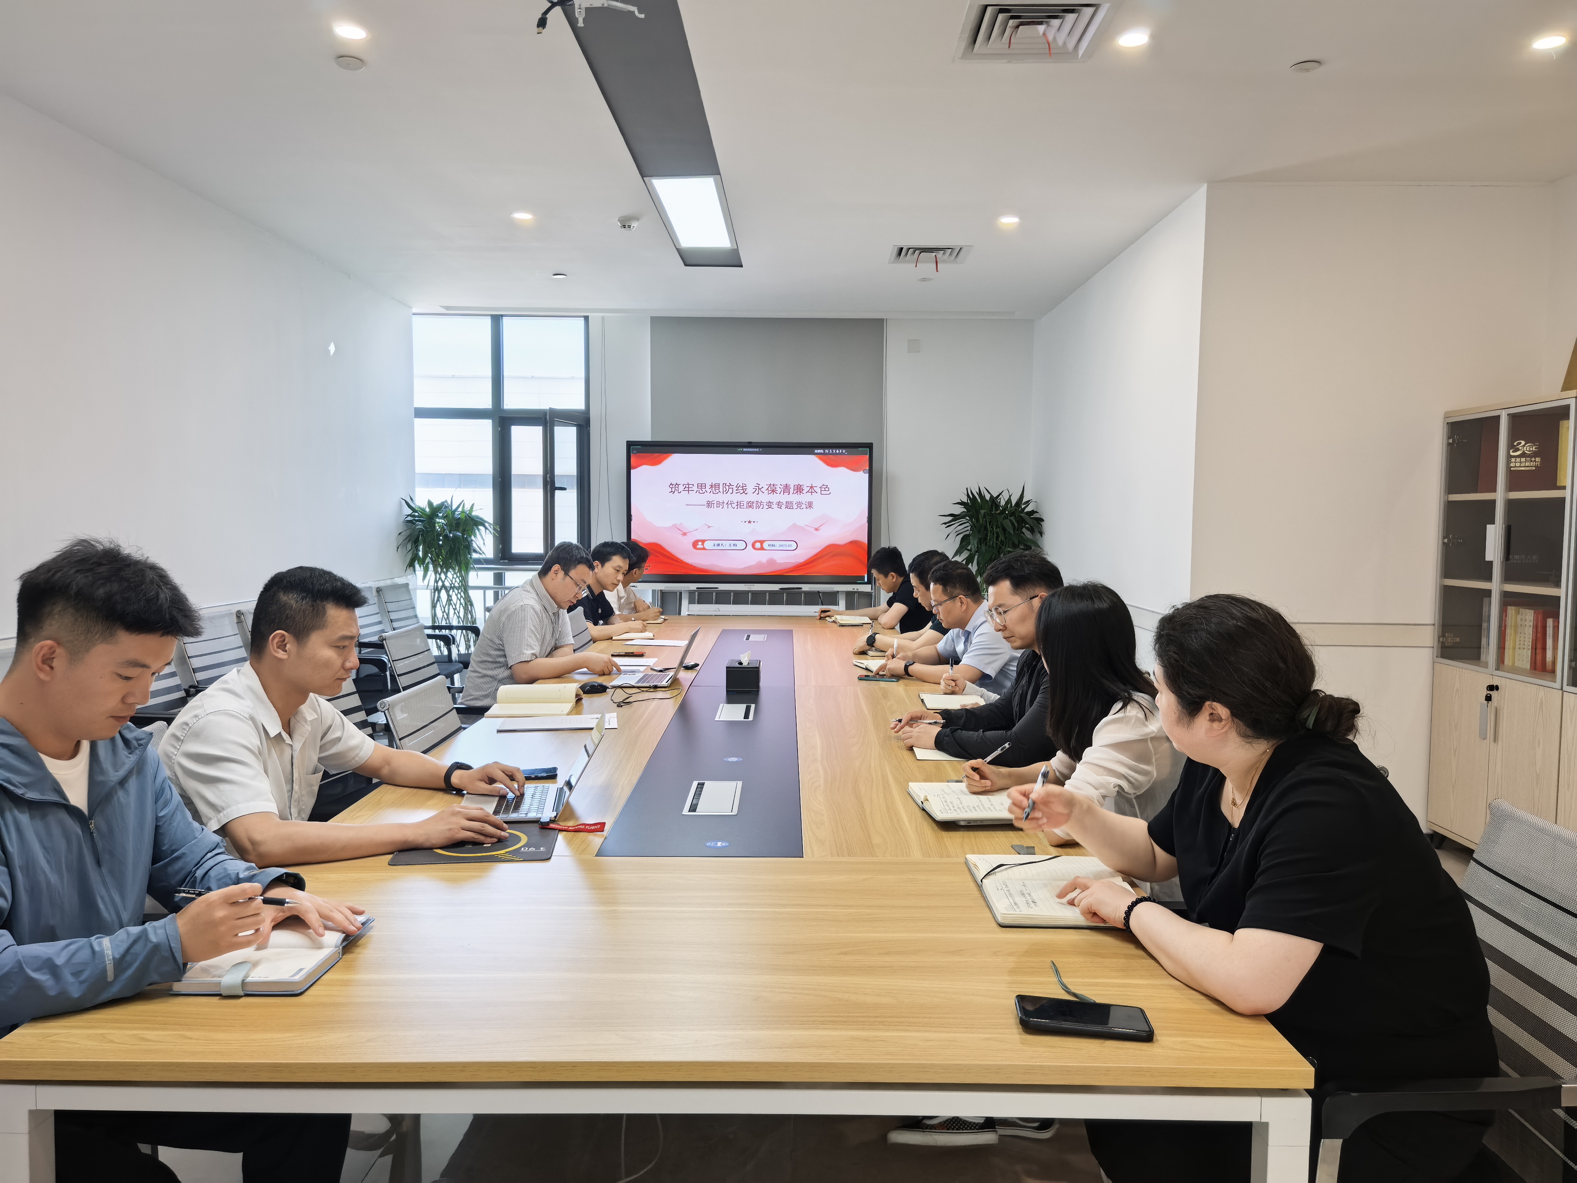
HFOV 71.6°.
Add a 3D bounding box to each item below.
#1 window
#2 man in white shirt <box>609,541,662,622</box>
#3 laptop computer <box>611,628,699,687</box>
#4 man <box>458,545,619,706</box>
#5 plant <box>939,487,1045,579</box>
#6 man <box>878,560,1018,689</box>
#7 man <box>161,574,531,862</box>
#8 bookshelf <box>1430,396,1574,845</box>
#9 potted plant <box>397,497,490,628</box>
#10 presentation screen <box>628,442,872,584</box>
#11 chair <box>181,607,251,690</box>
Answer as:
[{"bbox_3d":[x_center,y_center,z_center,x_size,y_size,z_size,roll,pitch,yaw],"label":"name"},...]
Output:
[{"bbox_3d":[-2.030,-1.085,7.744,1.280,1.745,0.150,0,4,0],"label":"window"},{"bbox_3d":[-1.012,0.297,6.464,0.680,1.210,0.580,1,4,5],"label":"man in white shirt"},{"bbox_3d":[-0.522,0.254,4.315,0.330,0.205,0.310,1,4,4],"label":"laptop computer"},{"bbox_3d":[-0.976,0.431,4.368,0.720,1.265,0.600,1,4,5],"label":"man"},{"bbox_3d":[1.377,0.089,7.444,0.720,1.600,0.720,0,4,0],"label":"plant"},{"bbox_3d":[0.704,0.472,4.348,0.760,1.210,0.620,0,4,-5],"label":"man"},{"bbox_3d":[-0.980,0.576,2.333,0.780,1.290,0.660,1,4,5],"label":"man"},{"bbox_3d":[2.940,0.203,4.247,0.395,1.850,0.775,0,4,0],"label":"bookshelf"},{"bbox_3d":[-2.160,0.131,6.885,0.580,1.460,0.580,0,4,0],"label":"potted plant"},{"bbox_3d":[-0.265,-0.527,7.632,1.700,1.000,0.100,0,4,0],"label":"presentation screen"},{"bbox_3d":[-2.288,0.582,4.838,0.600,0.960,0.560,0,4,3],"label":"chair"}]

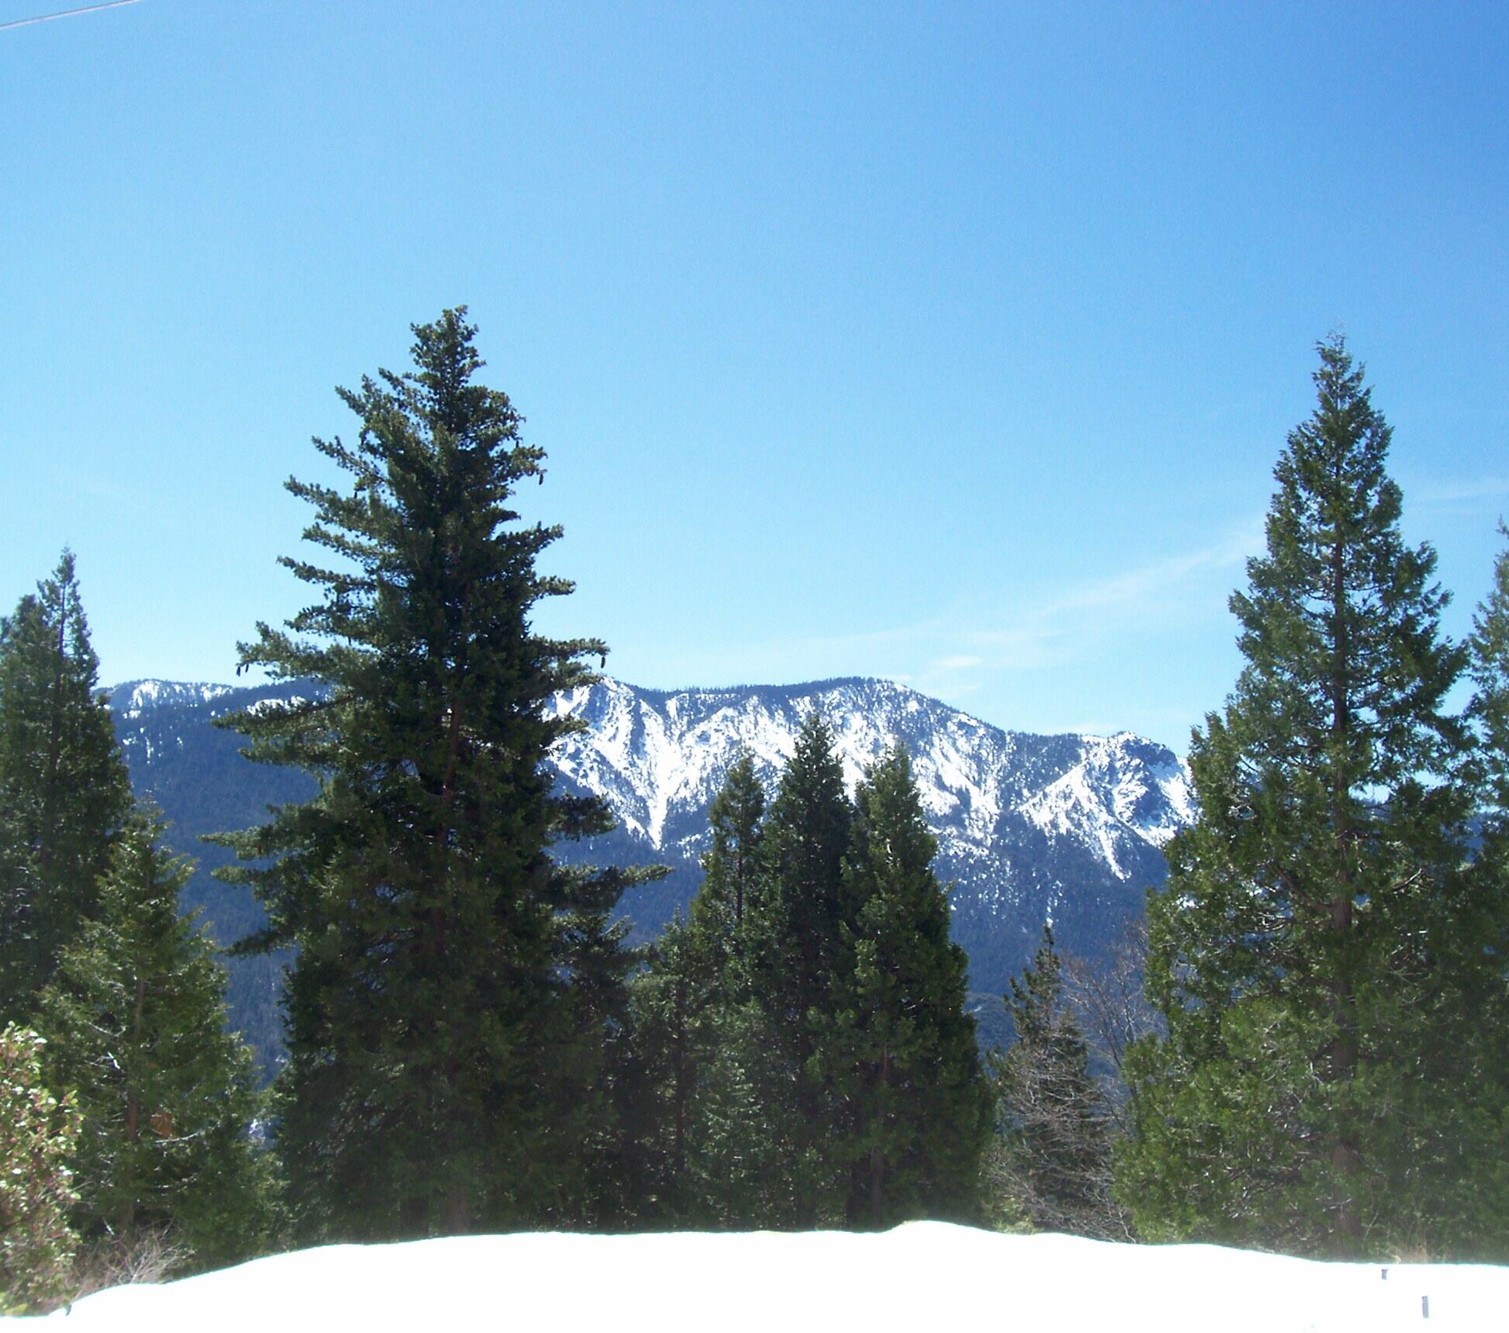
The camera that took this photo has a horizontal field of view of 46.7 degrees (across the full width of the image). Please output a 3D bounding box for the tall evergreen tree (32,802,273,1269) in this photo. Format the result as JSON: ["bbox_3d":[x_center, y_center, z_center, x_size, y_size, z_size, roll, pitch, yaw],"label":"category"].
[{"bbox_3d":[-8.581,5.359,25.000,3.310,6.700,3.310,0,-4,0],"label":"tall evergreen tree"}]

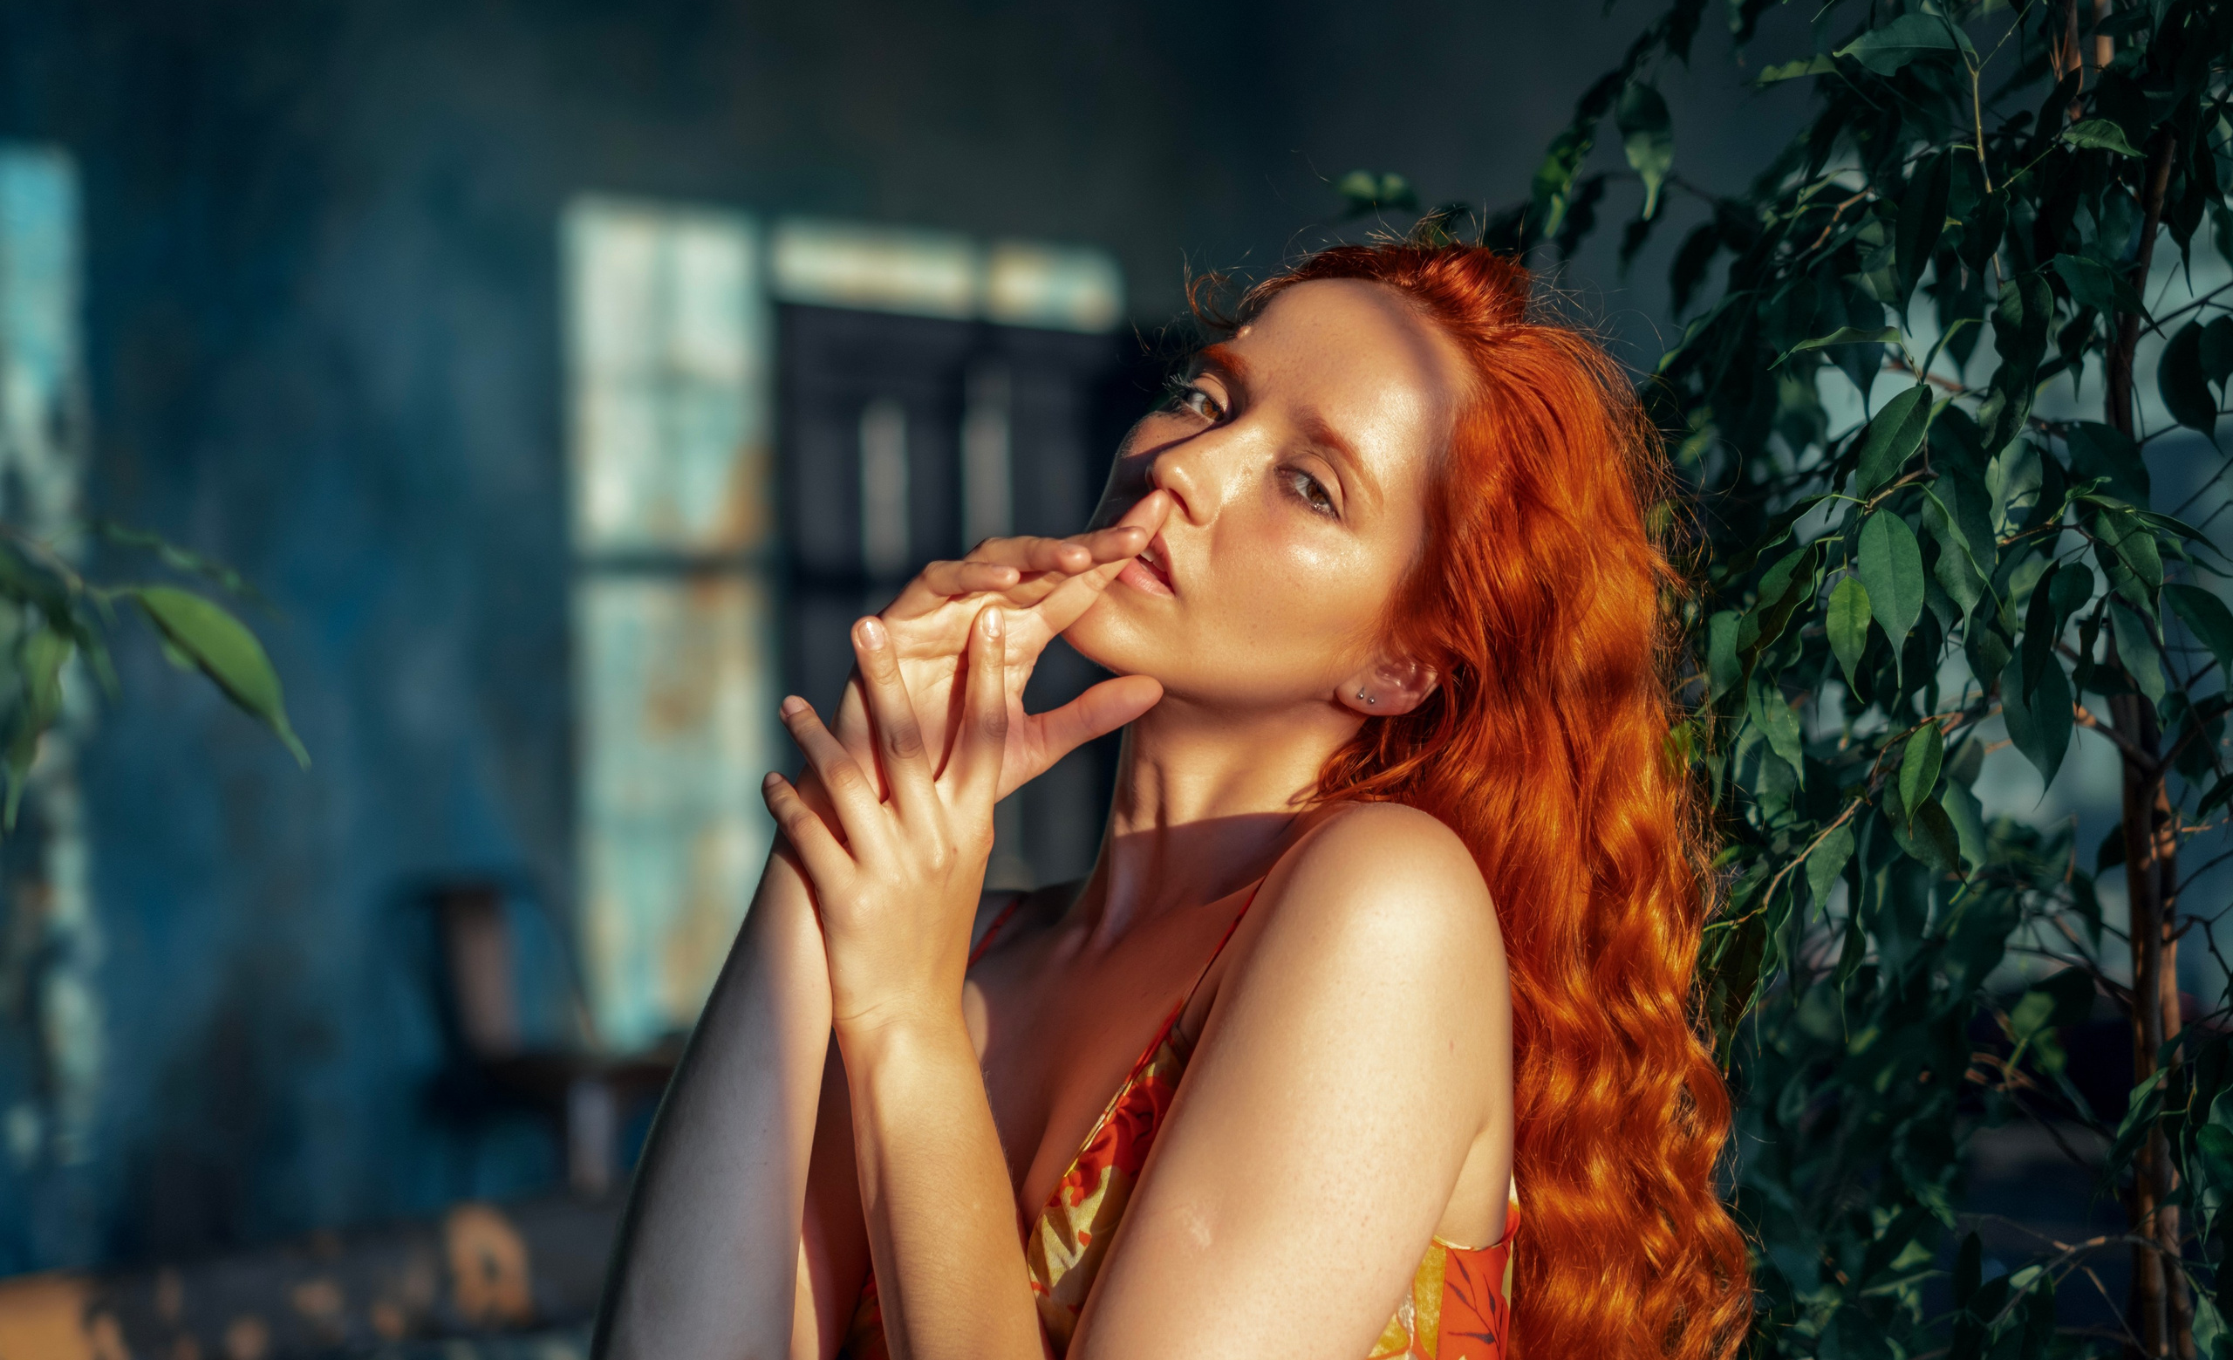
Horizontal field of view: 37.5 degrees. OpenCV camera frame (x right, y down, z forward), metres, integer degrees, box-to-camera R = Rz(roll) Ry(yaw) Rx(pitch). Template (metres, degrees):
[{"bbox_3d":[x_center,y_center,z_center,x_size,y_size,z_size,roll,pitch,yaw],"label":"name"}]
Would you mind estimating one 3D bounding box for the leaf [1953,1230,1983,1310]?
[{"bbox_3d":[0.401,0.277,1.550,0.019,0.038,0.012,-1,3,-27],"label":"leaf"}]

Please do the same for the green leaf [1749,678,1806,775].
[{"bbox_3d":[0.314,0.022,1.560,0.020,0.054,0.016,-28,-21,10],"label":"green leaf"}]

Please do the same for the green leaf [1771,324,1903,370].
[{"bbox_3d":[0.315,-0.145,1.440,0.056,0.015,0.026,11,9,-17],"label":"green leaf"}]

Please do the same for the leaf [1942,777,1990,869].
[{"bbox_3d":[0.387,0.066,1.500,0.021,0.047,0.015,-17,0,-29],"label":"leaf"}]

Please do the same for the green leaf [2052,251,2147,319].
[{"bbox_3d":[0.472,-0.189,1.580,0.055,0.024,0.018,43,17,23],"label":"green leaf"}]

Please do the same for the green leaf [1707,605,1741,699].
[{"bbox_3d":[0.273,-0.011,1.480,0.021,0.046,0.013,6,0,18],"label":"green leaf"}]

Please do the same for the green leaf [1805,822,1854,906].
[{"bbox_3d":[0.332,0.086,1.530,0.019,0.045,0.013,21,-14,13],"label":"green leaf"}]

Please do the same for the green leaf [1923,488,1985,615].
[{"bbox_3d":[0.393,-0.060,1.540,0.025,0.065,0.018,-14,-16,14],"label":"green leaf"}]

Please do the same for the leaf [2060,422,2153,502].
[{"bbox_3d":[0.488,-0.108,1.620,0.036,0.057,0.018,-39,-22,15],"label":"leaf"}]

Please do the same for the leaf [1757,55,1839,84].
[{"bbox_3d":[0.327,-0.293,1.580,0.041,0.010,0.022,-9,8,13],"label":"leaf"}]

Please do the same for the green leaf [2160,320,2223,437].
[{"bbox_3d":[0.497,-0.138,1.520,0.030,0.057,0.014,-9,0,-11],"label":"green leaf"}]

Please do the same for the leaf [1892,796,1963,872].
[{"bbox_3d":[0.365,0.069,1.480,0.026,0.052,0.014,-32,-6,-6],"label":"leaf"}]

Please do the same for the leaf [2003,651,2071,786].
[{"bbox_3d":[0.443,0.018,1.580,0.034,0.075,0.017,-4,-14,16],"label":"leaf"}]

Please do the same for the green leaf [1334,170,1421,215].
[{"bbox_3d":[0.136,-0.255,1.720,0.043,0.022,0.028,-2,12,-11],"label":"green leaf"}]

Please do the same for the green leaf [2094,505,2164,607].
[{"bbox_3d":[0.487,-0.059,1.580,0.025,0.059,0.018,-28,-21,16],"label":"green leaf"}]

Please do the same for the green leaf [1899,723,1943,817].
[{"bbox_3d":[0.355,0.041,1.450,0.020,0.043,0.012,9,-6,18],"label":"green leaf"}]

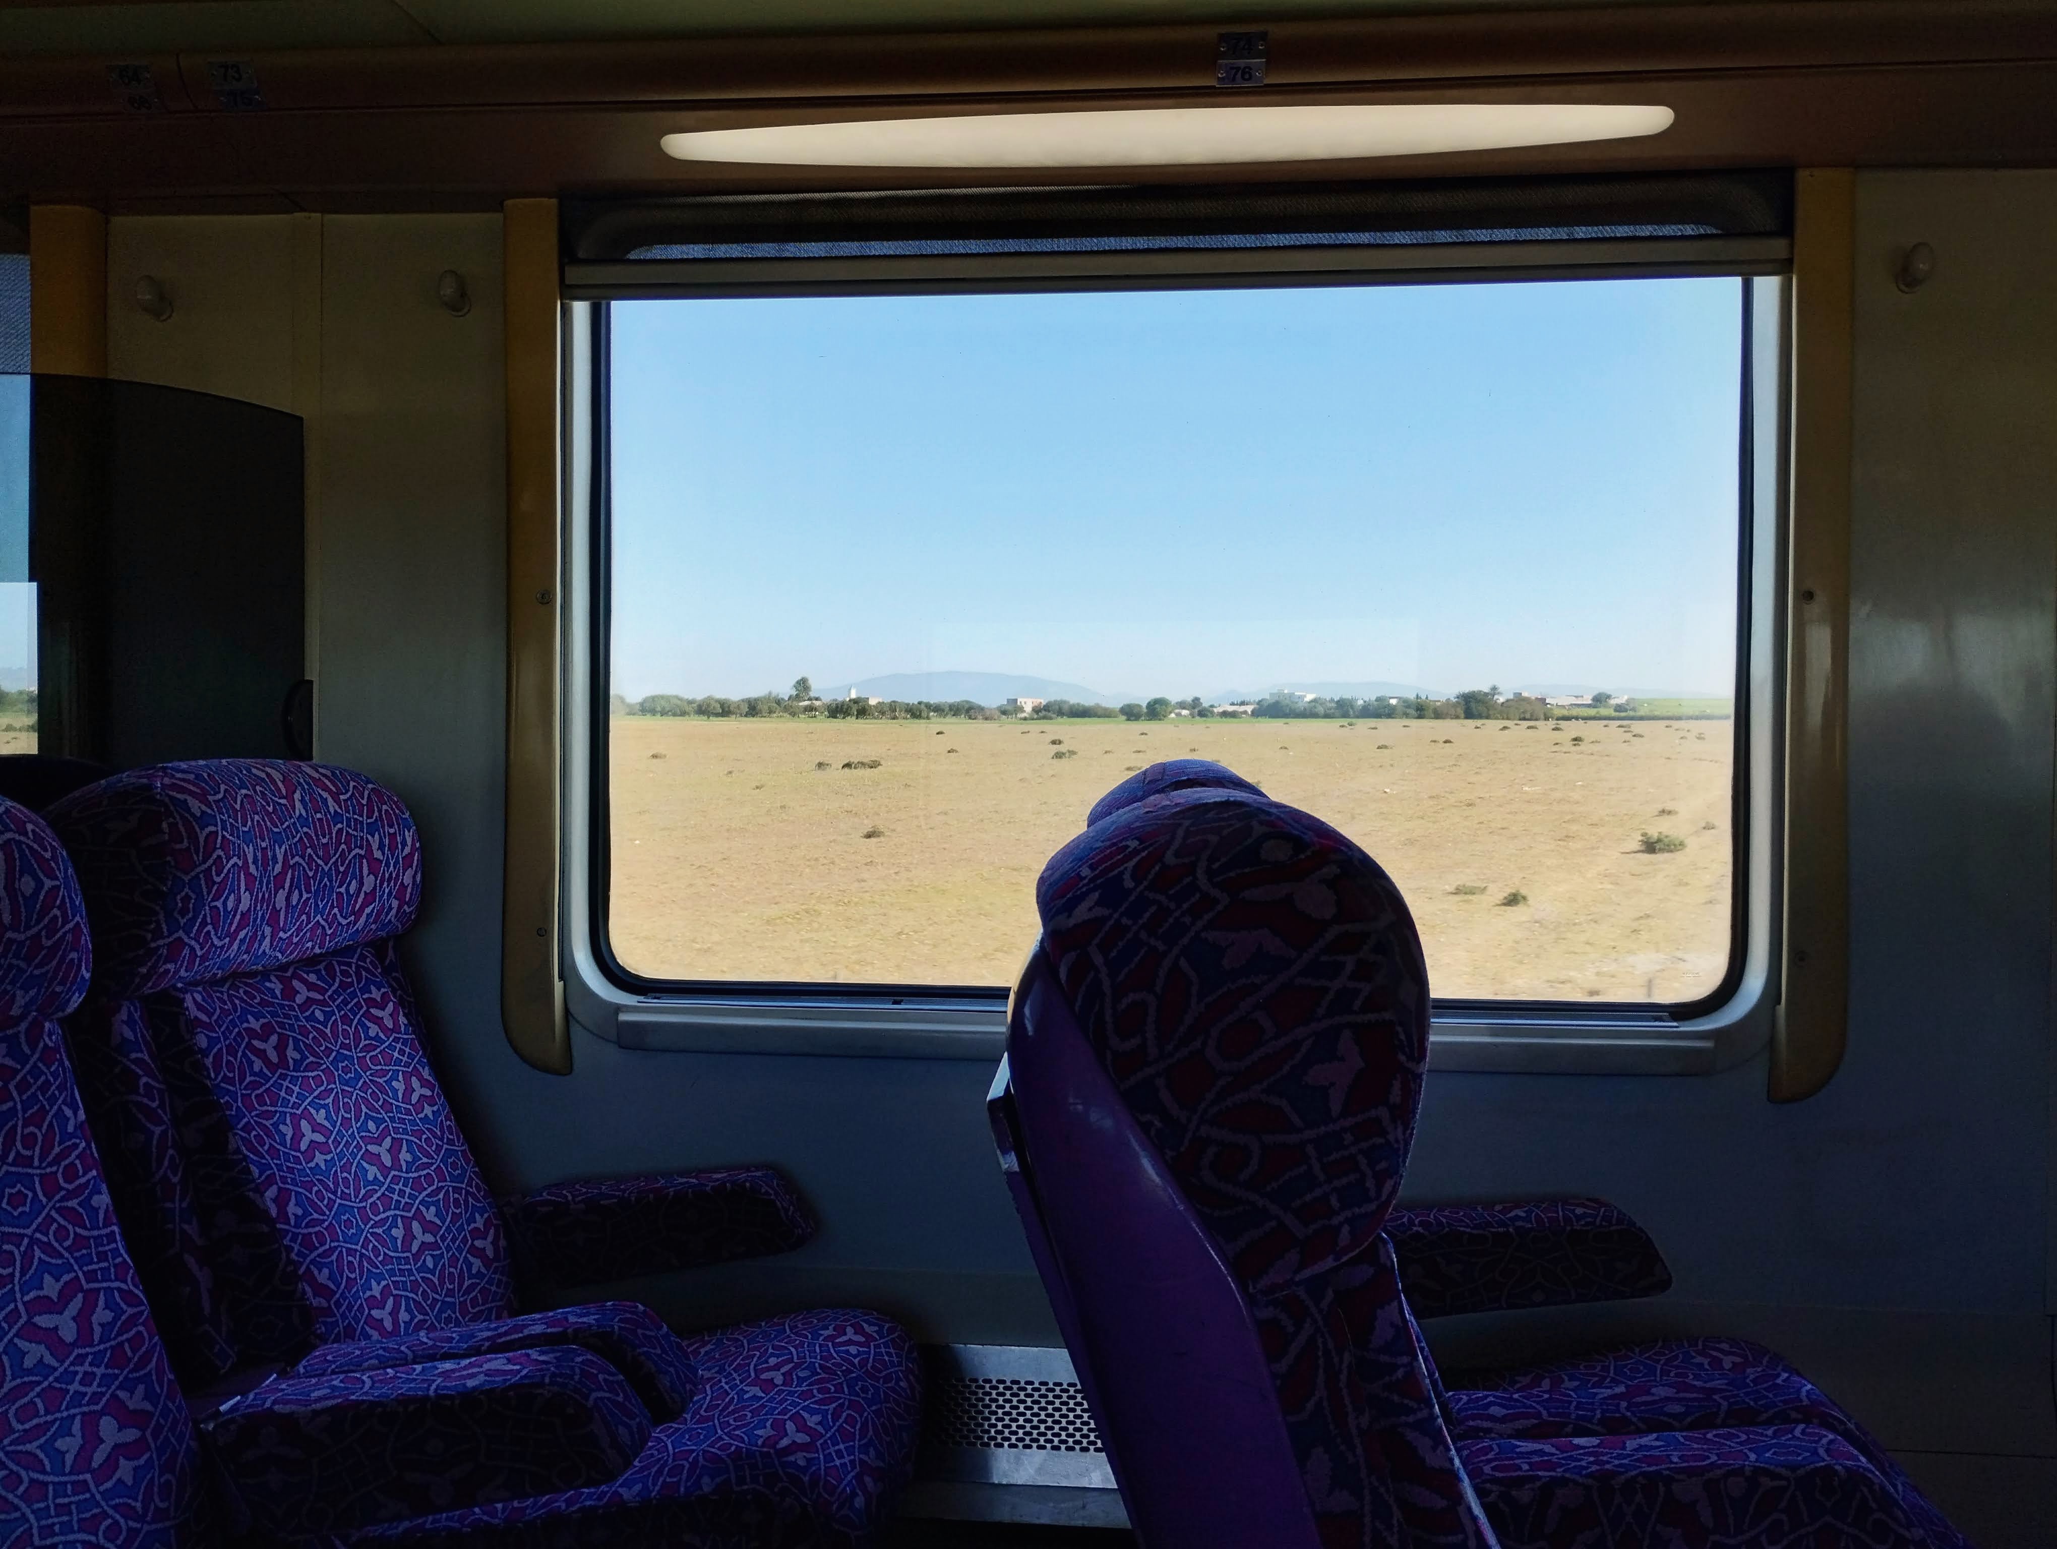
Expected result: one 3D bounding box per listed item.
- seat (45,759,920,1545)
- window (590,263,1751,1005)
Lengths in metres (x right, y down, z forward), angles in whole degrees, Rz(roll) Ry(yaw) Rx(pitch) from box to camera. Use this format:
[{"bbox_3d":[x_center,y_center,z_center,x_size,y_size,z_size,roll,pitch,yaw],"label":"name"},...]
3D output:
[{"bbox_3d":[-0.478,0.511,1.739,0.745,1.055,0.560,0,2,5],"label":"seat"},{"bbox_3d":[0.150,-0.153,1.981,1.375,0.864,0.060,0,2,5],"label":"window"}]

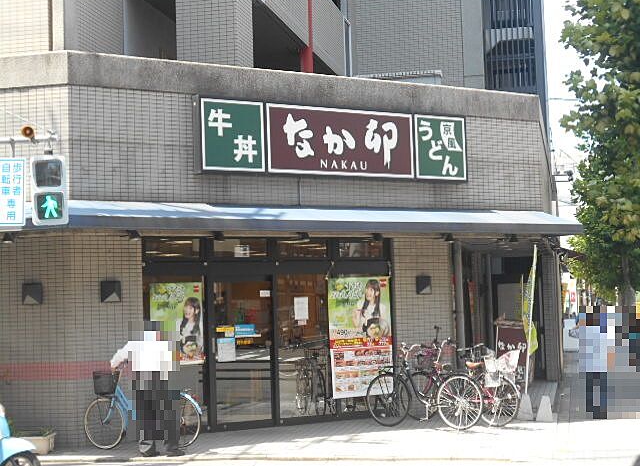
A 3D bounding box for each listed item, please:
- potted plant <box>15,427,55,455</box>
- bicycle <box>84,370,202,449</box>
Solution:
[{"bbox_3d":[-3.366,2.447,14.286,0.560,0.330,0.280,-3,-4,12],"label":"potted plant"},{"bbox_3d":[-2.093,2.041,14.390,1.450,1.000,0.500,-2,-4,7],"label":"bicycle"}]

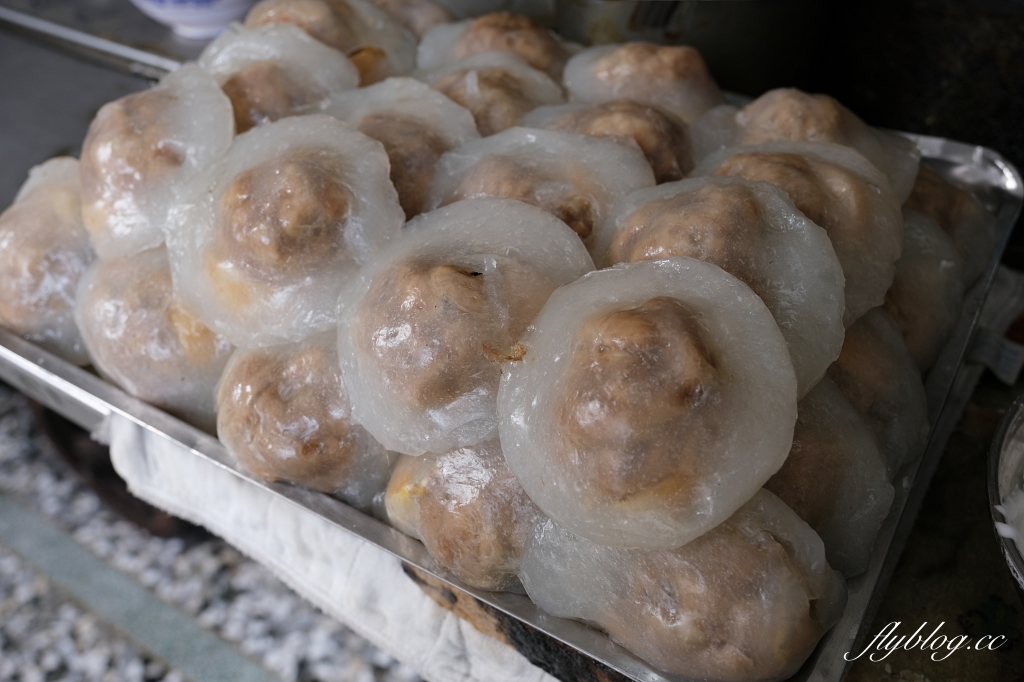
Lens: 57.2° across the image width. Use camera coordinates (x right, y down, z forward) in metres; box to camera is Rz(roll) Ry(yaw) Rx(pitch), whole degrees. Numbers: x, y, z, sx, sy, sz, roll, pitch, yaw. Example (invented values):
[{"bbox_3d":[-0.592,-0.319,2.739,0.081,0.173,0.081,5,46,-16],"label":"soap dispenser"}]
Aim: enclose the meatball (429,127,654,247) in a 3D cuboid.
[{"bbox_3d":[0.011,-0.057,0.340,0.082,0.042,0.082,1,67,2],"label":"meatball"}]

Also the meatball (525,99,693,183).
[{"bbox_3d":[0.044,-0.093,0.425,0.075,0.043,0.075,4,44,5],"label":"meatball"}]

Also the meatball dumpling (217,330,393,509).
[{"bbox_3d":[-0.090,0.023,0.405,0.084,0.050,0.084,6,52,0],"label":"meatball dumpling"}]

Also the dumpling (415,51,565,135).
[{"bbox_3d":[-0.012,-0.130,0.515,0.085,0.042,0.085,0,66,0],"label":"dumpling"}]

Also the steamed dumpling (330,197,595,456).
[{"bbox_3d":[-0.017,-0.005,0.300,0.086,0.086,0.042,-4,-6,8],"label":"steamed dumpling"}]

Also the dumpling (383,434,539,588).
[{"bbox_3d":[-0.016,0.053,0.331,0.063,0.048,0.063,-3,52,4],"label":"dumpling"}]

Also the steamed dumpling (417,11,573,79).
[{"bbox_3d":[-0.009,-0.159,0.500,0.079,0.043,0.079,-1,41,-1],"label":"steamed dumpling"}]

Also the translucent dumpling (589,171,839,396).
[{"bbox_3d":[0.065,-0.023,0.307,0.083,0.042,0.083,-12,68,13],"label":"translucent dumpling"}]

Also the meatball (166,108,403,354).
[{"bbox_3d":[-0.079,-0.041,0.322,0.083,0.083,0.042,-6,-7,-9],"label":"meatball"}]

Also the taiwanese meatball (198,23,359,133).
[{"bbox_3d":[-0.122,-0.131,0.480,0.085,0.042,0.085,-2,75,5],"label":"taiwanese meatball"}]

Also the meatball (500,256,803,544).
[{"bbox_3d":[0.035,0.014,0.249,0.083,0.042,0.083,-2,79,10],"label":"meatball"}]

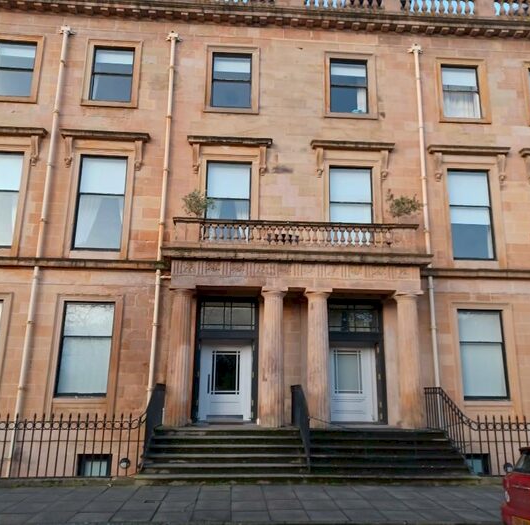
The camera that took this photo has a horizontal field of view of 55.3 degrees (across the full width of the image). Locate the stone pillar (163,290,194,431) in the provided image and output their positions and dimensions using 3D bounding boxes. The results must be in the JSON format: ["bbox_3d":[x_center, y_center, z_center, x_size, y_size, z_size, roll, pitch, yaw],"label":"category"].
[{"bbox_3d":[-2.058,2.311,12.453,0.650,3.268,0.650,2,-14,-3],"label":"stone pillar"}]

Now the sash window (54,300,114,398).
[{"bbox_3d":[-4.903,2.385,13.961,1.366,2.563,0.160,2,-14,-4],"label":"sash window"}]

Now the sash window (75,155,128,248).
[{"bbox_3d":[-4.785,-1.775,14.756,1.344,2.910,0.157,2,-14,-3],"label":"sash window"}]

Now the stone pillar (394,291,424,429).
[{"bbox_3d":[3.651,2.421,12.795,0.650,3.352,0.650,2,-14,-3],"label":"stone pillar"}]

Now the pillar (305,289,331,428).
[{"bbox_3d":[1.374,2.419,12.994,0.670,3.500,0.670,1,-14,-4],"label":"pillar"}]

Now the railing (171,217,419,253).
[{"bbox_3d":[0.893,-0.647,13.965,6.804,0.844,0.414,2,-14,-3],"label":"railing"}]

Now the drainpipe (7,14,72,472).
[{"bbox_3d":[-6.407,-0.969,14.392,0.340,13.291,0.240,2,-14,-4],"label":"drainpipe"}]

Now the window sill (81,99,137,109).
[{"bbox_3d":[-4.692,-4.759,15.330,1.713,0.208,0.217,2,-14,-3],"label":"window sill"}]

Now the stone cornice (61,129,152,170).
[{"bbox_3d":[-4.729,-3.309,15.008,2.616,1.097,0.360,2,-14,-4],"label":"stone cornice"}]

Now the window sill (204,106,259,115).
[{"bbox_3d":[-1.047,-4.681,15.843,1.693,0.142,0.240,2,-14,-4],"label":"window sill"}]

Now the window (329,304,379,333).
[{"bbox_3d":[2.569,1.653,14.903,1.615,0.895,0.099,2,-14,-3],"label":"window"}]

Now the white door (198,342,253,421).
[{"bbox_3d":[-1.084,3.316,14.112,1.455,2.122,0.079,2,-14,-3],"label":"white door"}]

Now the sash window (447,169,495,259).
[{"bbox_3d":[6.282,-1.454,15.306,1.316,2.884,0.200,1,-14,-4],"label":"sash window"}]

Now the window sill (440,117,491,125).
[{"bbox_3d":[6.315,-4.463,15.944,1.680,0.200,0.220,1,-14,-4],"label":"window sill"}]

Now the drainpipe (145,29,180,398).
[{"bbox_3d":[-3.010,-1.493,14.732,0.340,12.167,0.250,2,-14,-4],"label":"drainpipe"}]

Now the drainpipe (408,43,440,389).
[{"bbox_3d":[4.908,-1.330,15.277,0.340,12.102,0.240,2,-14,-4],"label":"drainpipe"}]

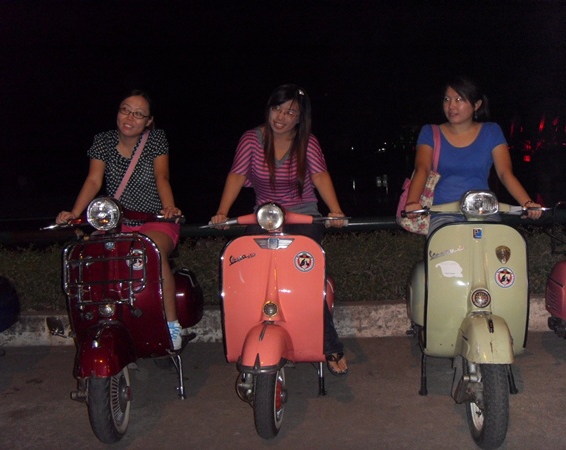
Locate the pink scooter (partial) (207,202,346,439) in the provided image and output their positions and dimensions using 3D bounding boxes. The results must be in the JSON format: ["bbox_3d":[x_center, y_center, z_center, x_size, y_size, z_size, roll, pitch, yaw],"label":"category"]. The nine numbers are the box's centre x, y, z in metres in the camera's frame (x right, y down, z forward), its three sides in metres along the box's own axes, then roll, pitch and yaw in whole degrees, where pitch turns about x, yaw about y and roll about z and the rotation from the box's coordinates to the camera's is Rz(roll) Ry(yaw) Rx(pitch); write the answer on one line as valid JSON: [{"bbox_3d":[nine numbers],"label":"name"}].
[{"bbox_3d":[0.007,0.348,3.938,0.660,1.020,1.720,-1,4,5],"label":"pink scooter (partial)"}]

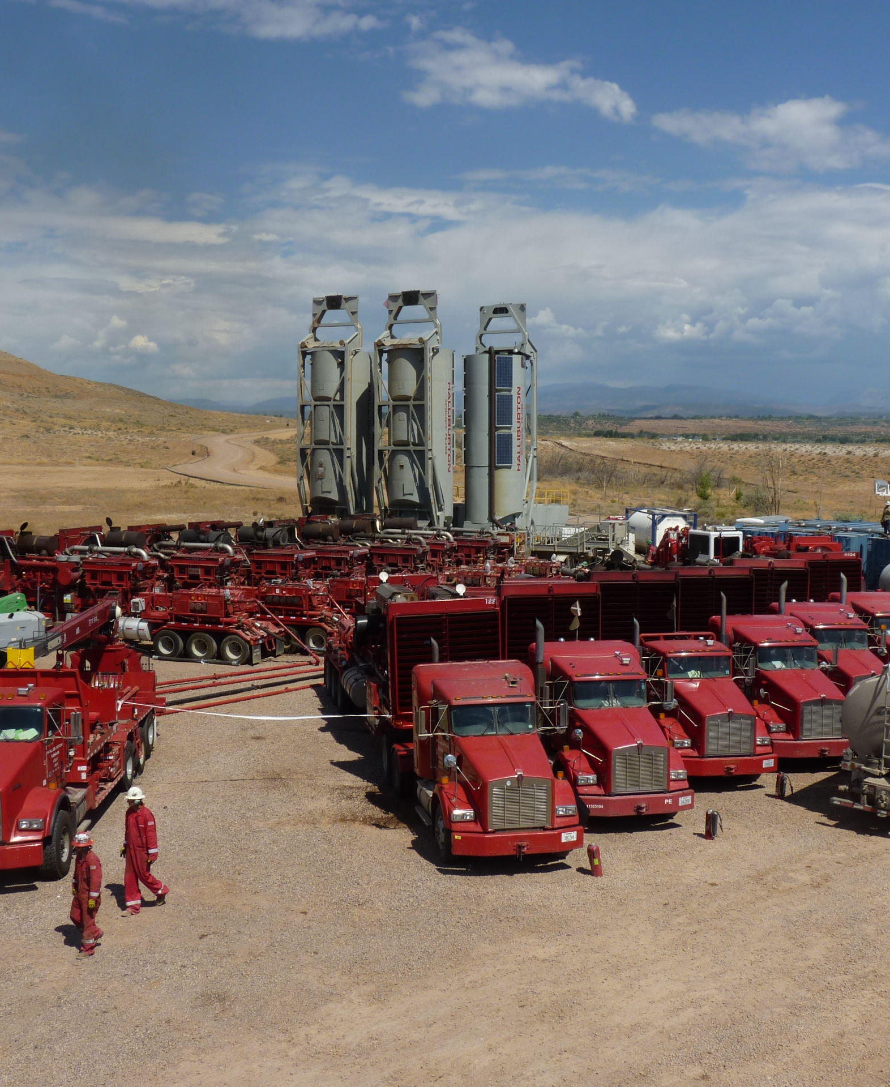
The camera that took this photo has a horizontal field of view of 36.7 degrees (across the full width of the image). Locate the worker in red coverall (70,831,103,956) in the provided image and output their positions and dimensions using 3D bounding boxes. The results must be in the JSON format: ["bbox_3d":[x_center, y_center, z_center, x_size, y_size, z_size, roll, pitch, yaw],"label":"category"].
[{"bbox_3d":[-5.248,5.096,19.548,0.550,1.770,0.520,-4,6,-42],"label":"worker in red coverall"}]

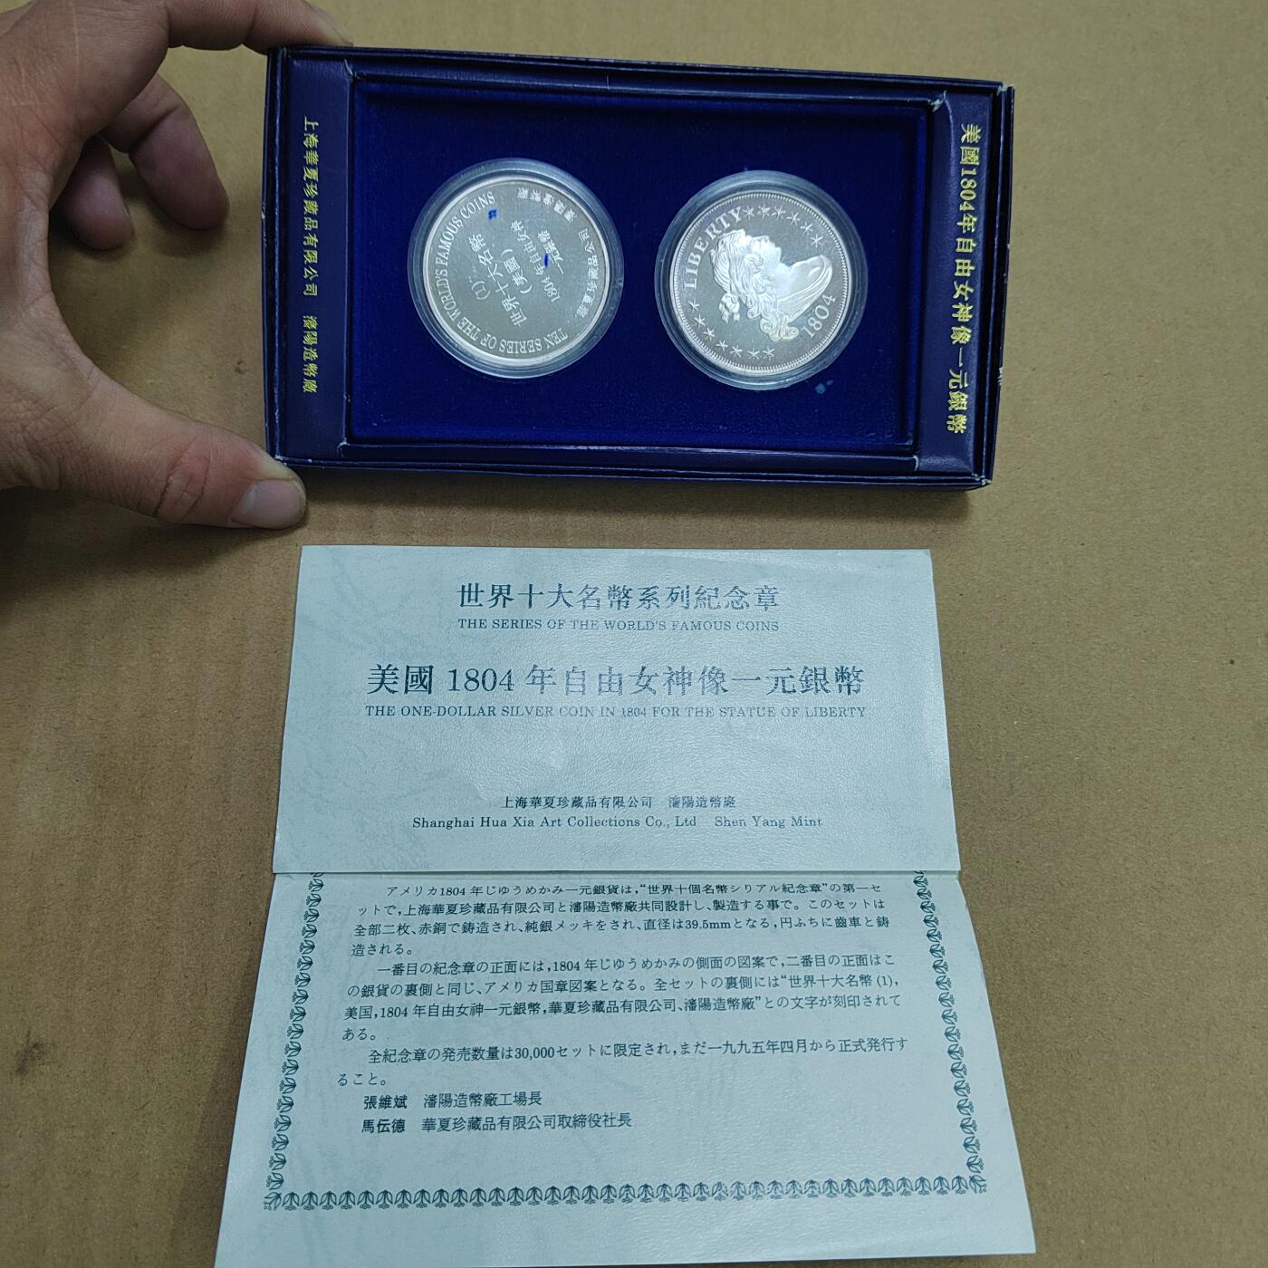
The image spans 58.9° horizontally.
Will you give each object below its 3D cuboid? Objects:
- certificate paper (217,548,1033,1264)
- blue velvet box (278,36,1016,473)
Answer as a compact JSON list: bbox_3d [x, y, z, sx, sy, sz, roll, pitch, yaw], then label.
[{"bbox_3d":[-0.002,0.046,0.226,0.141,0.014,0.141,0,65,-3],"label":"certificate paper"},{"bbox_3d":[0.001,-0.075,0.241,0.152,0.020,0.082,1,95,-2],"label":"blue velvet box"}]

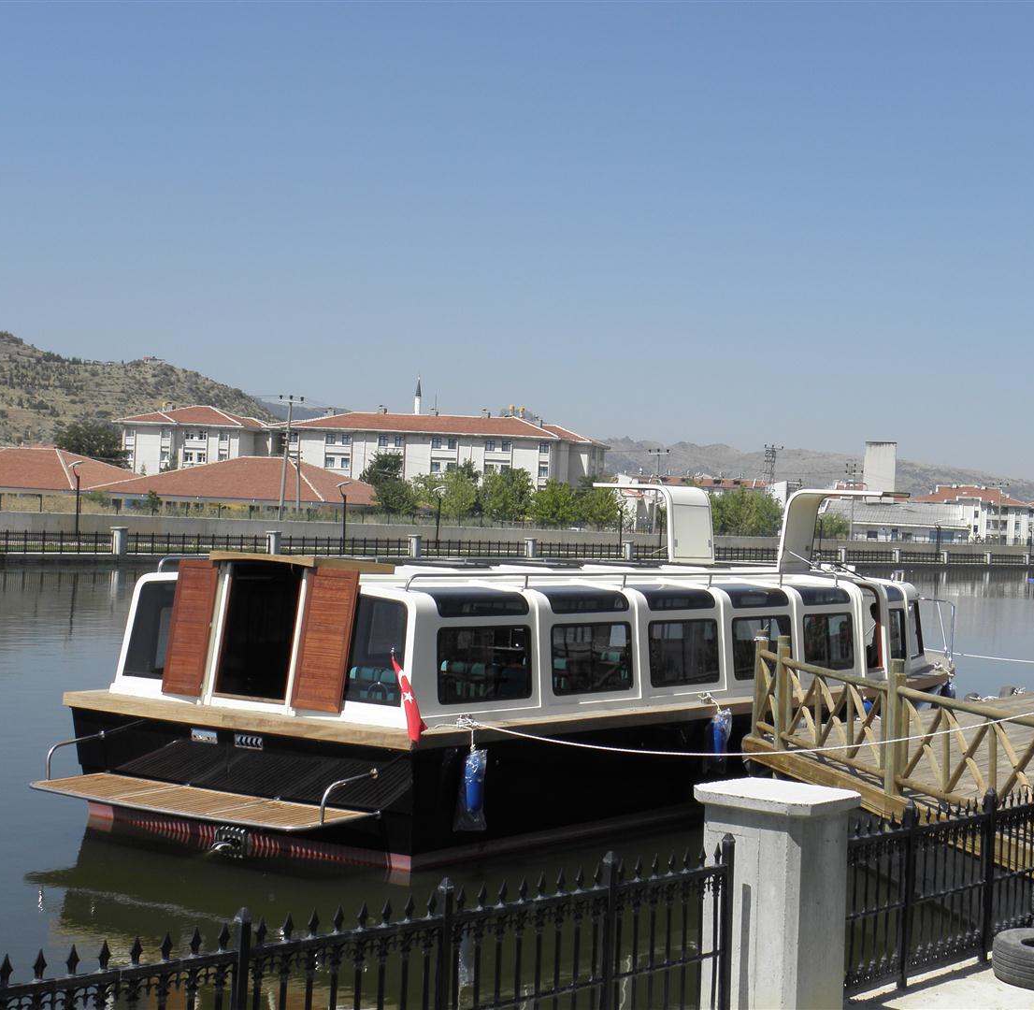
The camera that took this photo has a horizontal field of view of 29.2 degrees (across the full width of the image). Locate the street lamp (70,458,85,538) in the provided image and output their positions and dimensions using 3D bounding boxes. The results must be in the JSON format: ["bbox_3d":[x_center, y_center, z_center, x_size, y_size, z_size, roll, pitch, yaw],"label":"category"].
[{"bbox_3d":[-19.062,-0.228,86.000,0.720,3.450,0.450,3,0,29],"label":"street lamp"}]

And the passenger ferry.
[{"bbox_3d":[1.024,1.254,19.122,3.528,2.940,12.789,2,-1,35],"label":"passenger ferry"}]

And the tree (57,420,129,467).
[{"bbox_3d":[-49.825,-4.681,232.000,8.600,10.800,8.600,3,0,0],"label":"tree"}]

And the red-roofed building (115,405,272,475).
[{"bbox_3d":[-44.600,-6.176,274.000,18.500,14.600,15.000,3,0,14],"label":"red-roofed building"}]

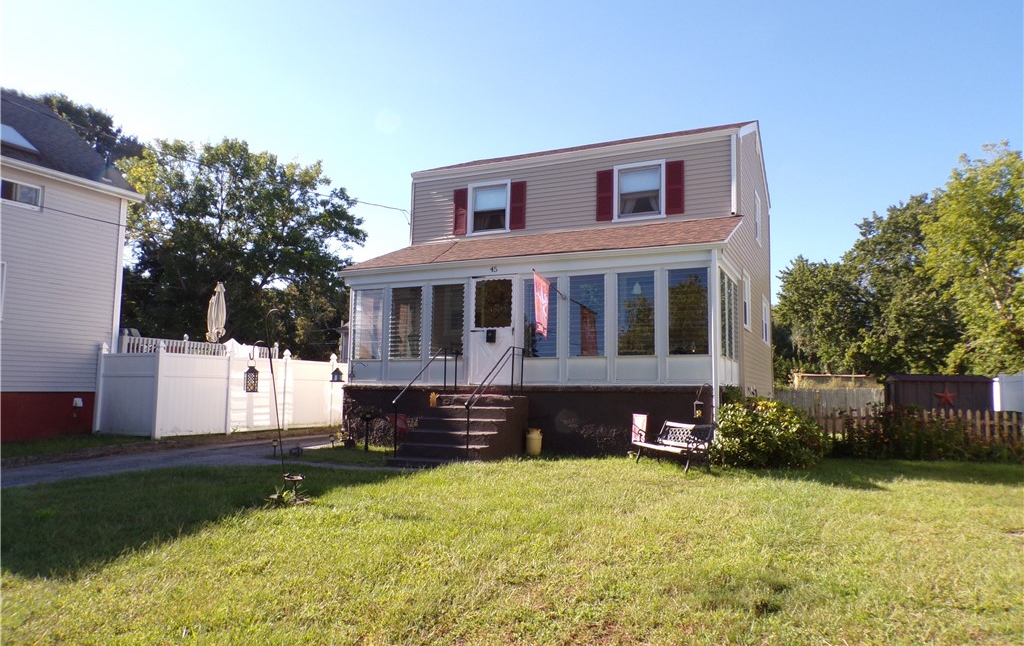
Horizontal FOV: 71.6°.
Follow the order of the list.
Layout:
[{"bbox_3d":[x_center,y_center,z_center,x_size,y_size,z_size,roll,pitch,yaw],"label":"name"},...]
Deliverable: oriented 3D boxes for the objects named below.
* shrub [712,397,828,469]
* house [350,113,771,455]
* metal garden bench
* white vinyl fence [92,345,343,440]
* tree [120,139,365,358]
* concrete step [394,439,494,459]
[{"bbox_3d":[4.151,1.782,11.400,1.850,1.120,1.700,-2,-7,25],"label":"shrub"},{"bbox_3d":[1.780,-1.026,16.788,7.742,7.526,8.751,-2,-7,25],"label":"house"},{"bbox_3d":[2.407,1.845,10.700,0.600,0.770,1.270,3,-6,-23],"label":"metal garden bench"},{"bbox_3d":[-6.752,1.857,19.045,1.850,2.050,7.950,-2,-6,23],"label":"white vinyl fence"},{"bbox_3d":[-11.028,-1.845,28.836,10.000,11.273,9.500,3,-6,-21],"label":"tree"},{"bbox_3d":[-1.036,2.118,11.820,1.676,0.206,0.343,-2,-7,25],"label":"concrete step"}]

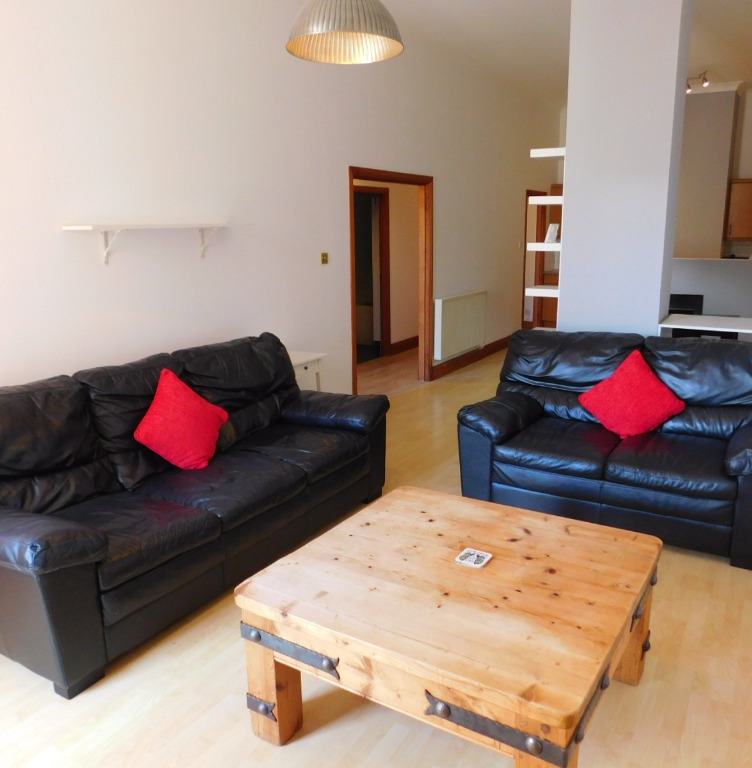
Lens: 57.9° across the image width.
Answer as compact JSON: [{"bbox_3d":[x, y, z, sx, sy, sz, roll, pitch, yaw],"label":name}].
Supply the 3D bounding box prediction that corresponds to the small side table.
[{"bbox_3d":[-0.597,0.156,4.808,0.346,0.701,0.454,7,15,30],"label":"small side table"}]

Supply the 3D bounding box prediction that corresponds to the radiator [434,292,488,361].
[{"bbox_3d":[0.962,-0.669,7.608,0.109,0.637,1.254,7,15,30],"label":"radiator"}]

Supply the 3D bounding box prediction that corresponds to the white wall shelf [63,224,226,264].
[{"bbox_3d":[-1.208,-0.756,3.694,0.227,0.207,0.923,7,15,30],"label":"white wall shelf"}]

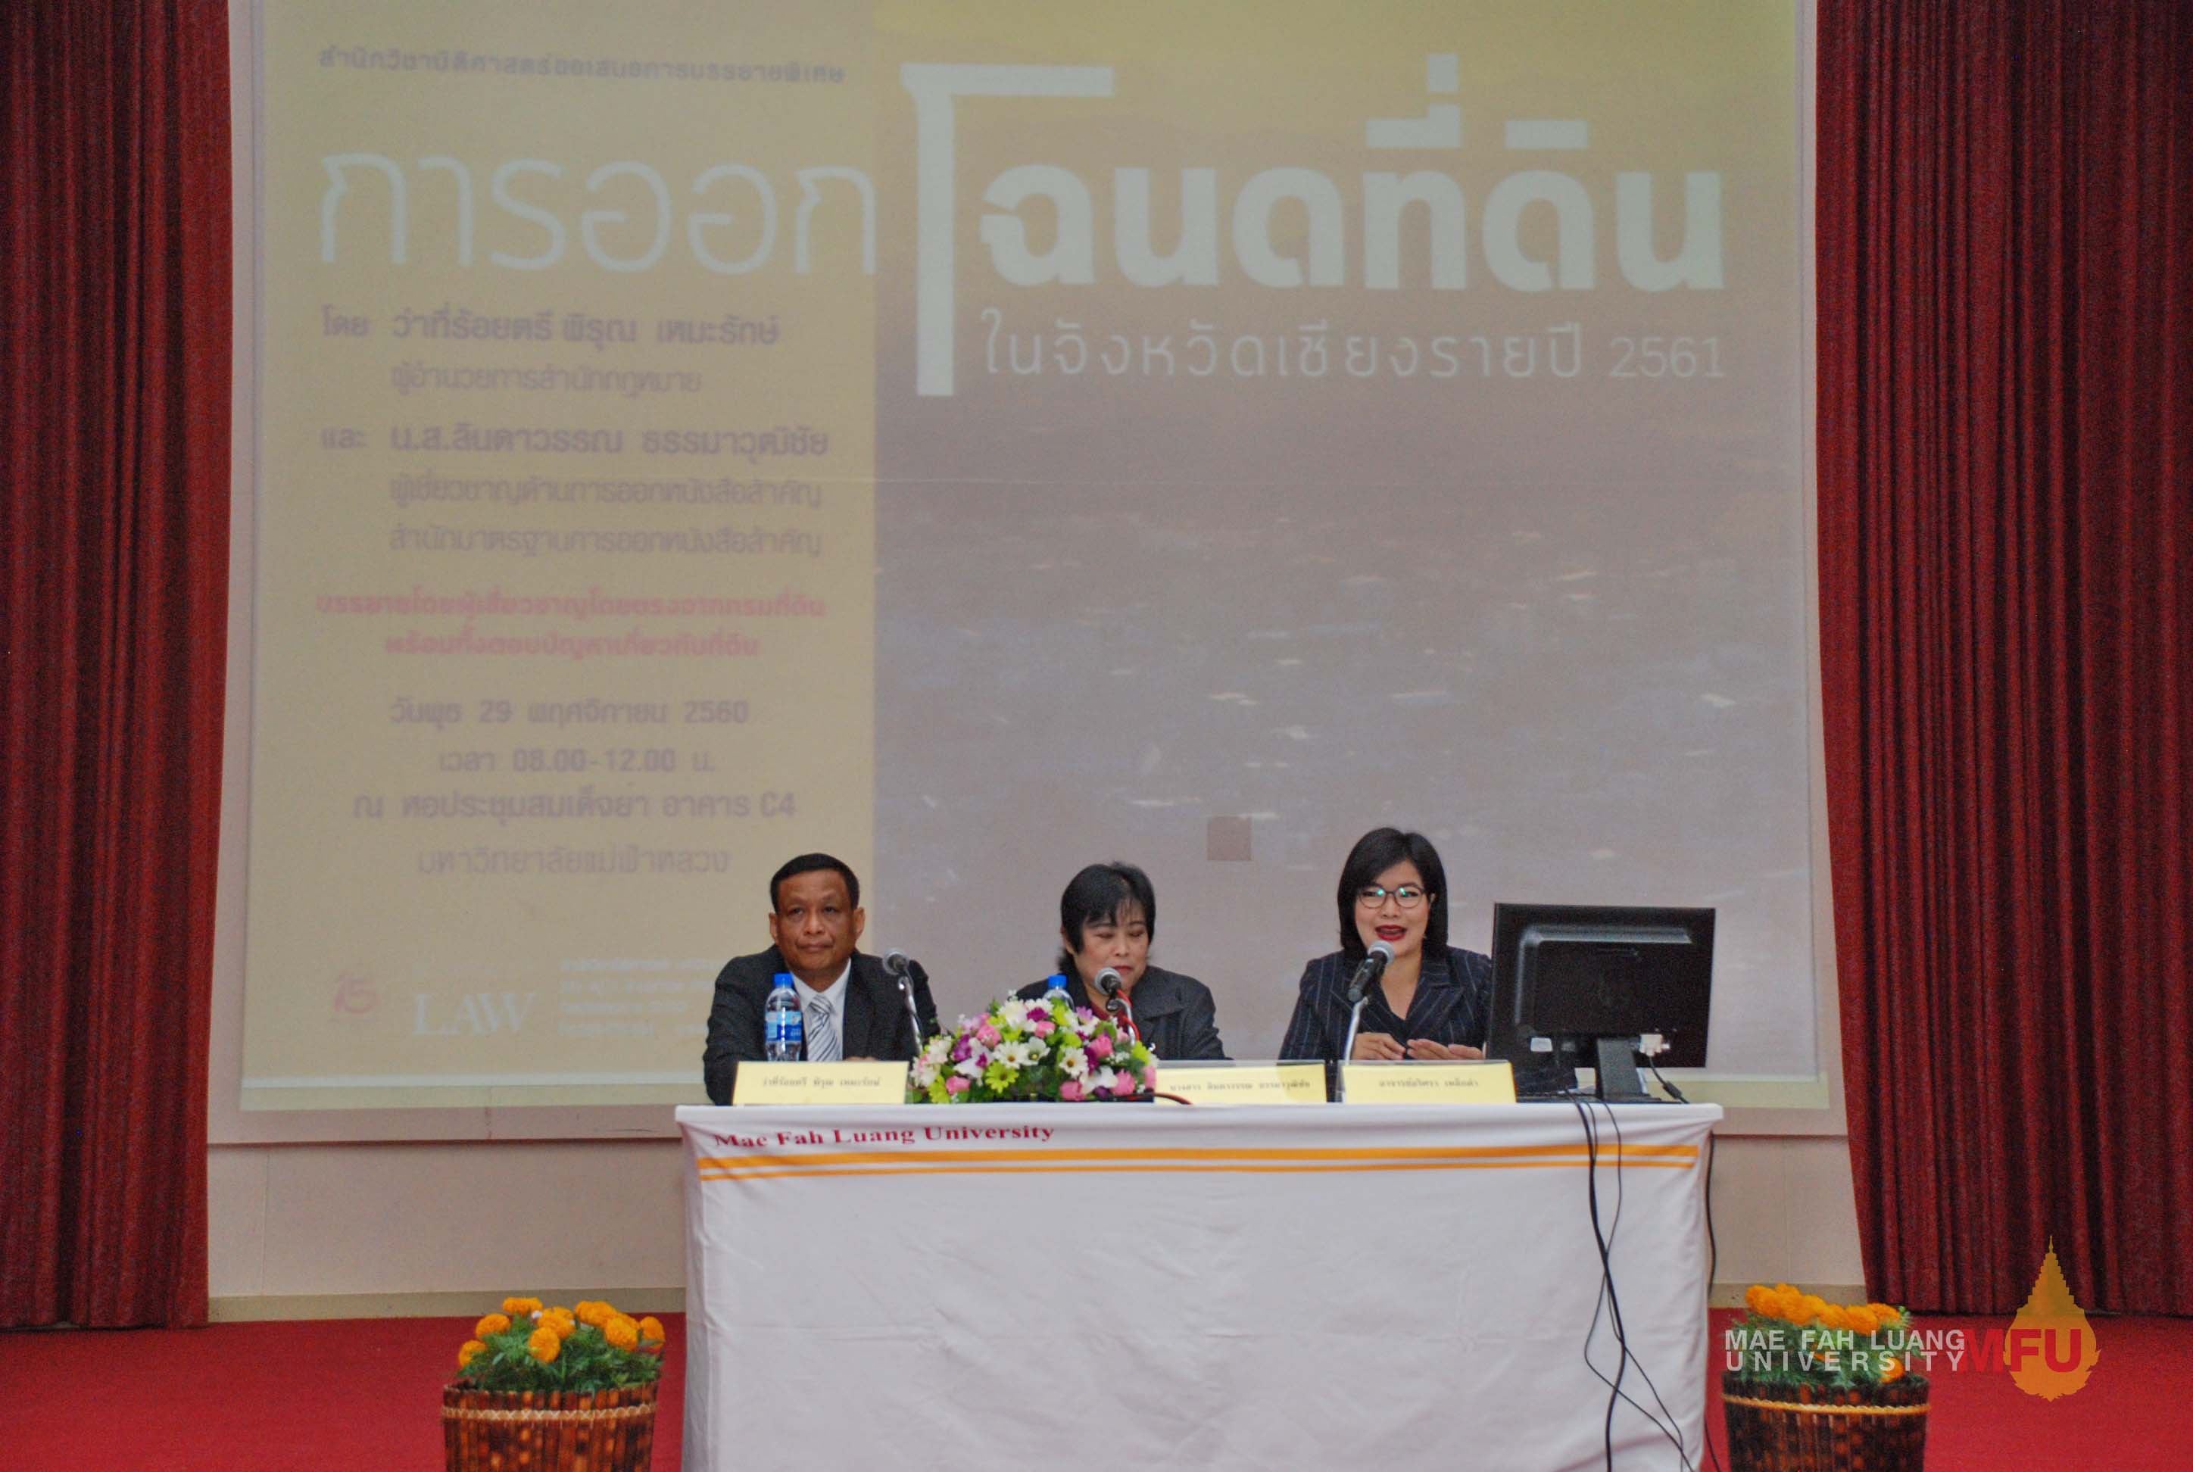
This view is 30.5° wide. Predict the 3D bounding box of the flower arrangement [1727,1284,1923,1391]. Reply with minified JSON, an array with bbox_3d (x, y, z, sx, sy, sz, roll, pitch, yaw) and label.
[{"bbox_3d":[1.201,0.991,6.637,0.340,0.180,0.320,0,-5,0],"label":"flower arrangement"}]

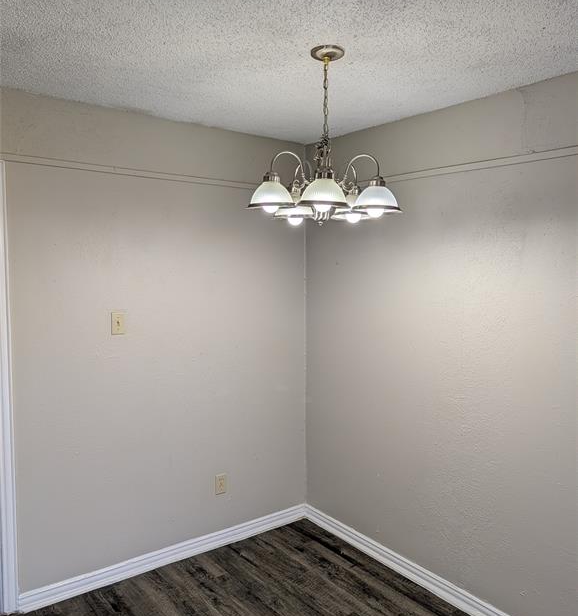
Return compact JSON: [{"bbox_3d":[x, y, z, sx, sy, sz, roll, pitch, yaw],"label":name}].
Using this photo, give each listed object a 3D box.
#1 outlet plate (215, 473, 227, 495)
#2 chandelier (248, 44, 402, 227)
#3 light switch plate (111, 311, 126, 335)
[{"bbox_3d":[-0.397,1.035,3.126,0.070,0.114,0.008,-2,5,-36],"label":"outlet plate"},{"bbox_3d":[0.132,-0.617,1.938,0.560,0.620,0.545,1,4,3],"label":"chandelier"},{"bbox_3d":[-0.861,0.080,2.701,0.070,0.114,0.012,-2,5,-36],"label":"light switch plate"}]

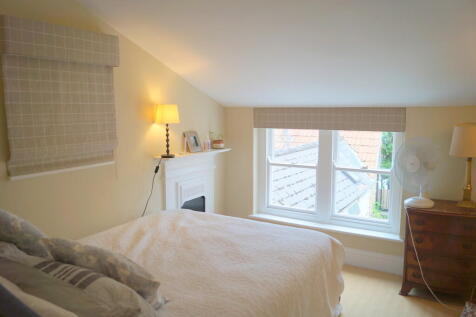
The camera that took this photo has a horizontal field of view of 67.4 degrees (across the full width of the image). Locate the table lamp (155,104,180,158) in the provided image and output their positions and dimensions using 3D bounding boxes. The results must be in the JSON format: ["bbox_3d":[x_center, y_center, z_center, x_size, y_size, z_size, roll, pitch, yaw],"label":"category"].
[{"bbox_3d":[-0.609,-0.235,3.083,0.216,0.457,0.216,0,7,0],"label":"table lamp"}]

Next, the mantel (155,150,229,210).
[{"bbox_3d":[-0.408,0.505,3.559,0.245,1.133,0.931,4,8,29],"label":"mantel"}]

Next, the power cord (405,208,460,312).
[{"bbox_3d":[1.534,0.792,2.850,0.431,0.735,0.157,4,8,29],"label":"power cord"}]

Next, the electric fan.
[{"bbox_3d":[1.501,0.110,2.996,0.284,0.589,0.402,-4,9,-31],"label":"electric fan"}]

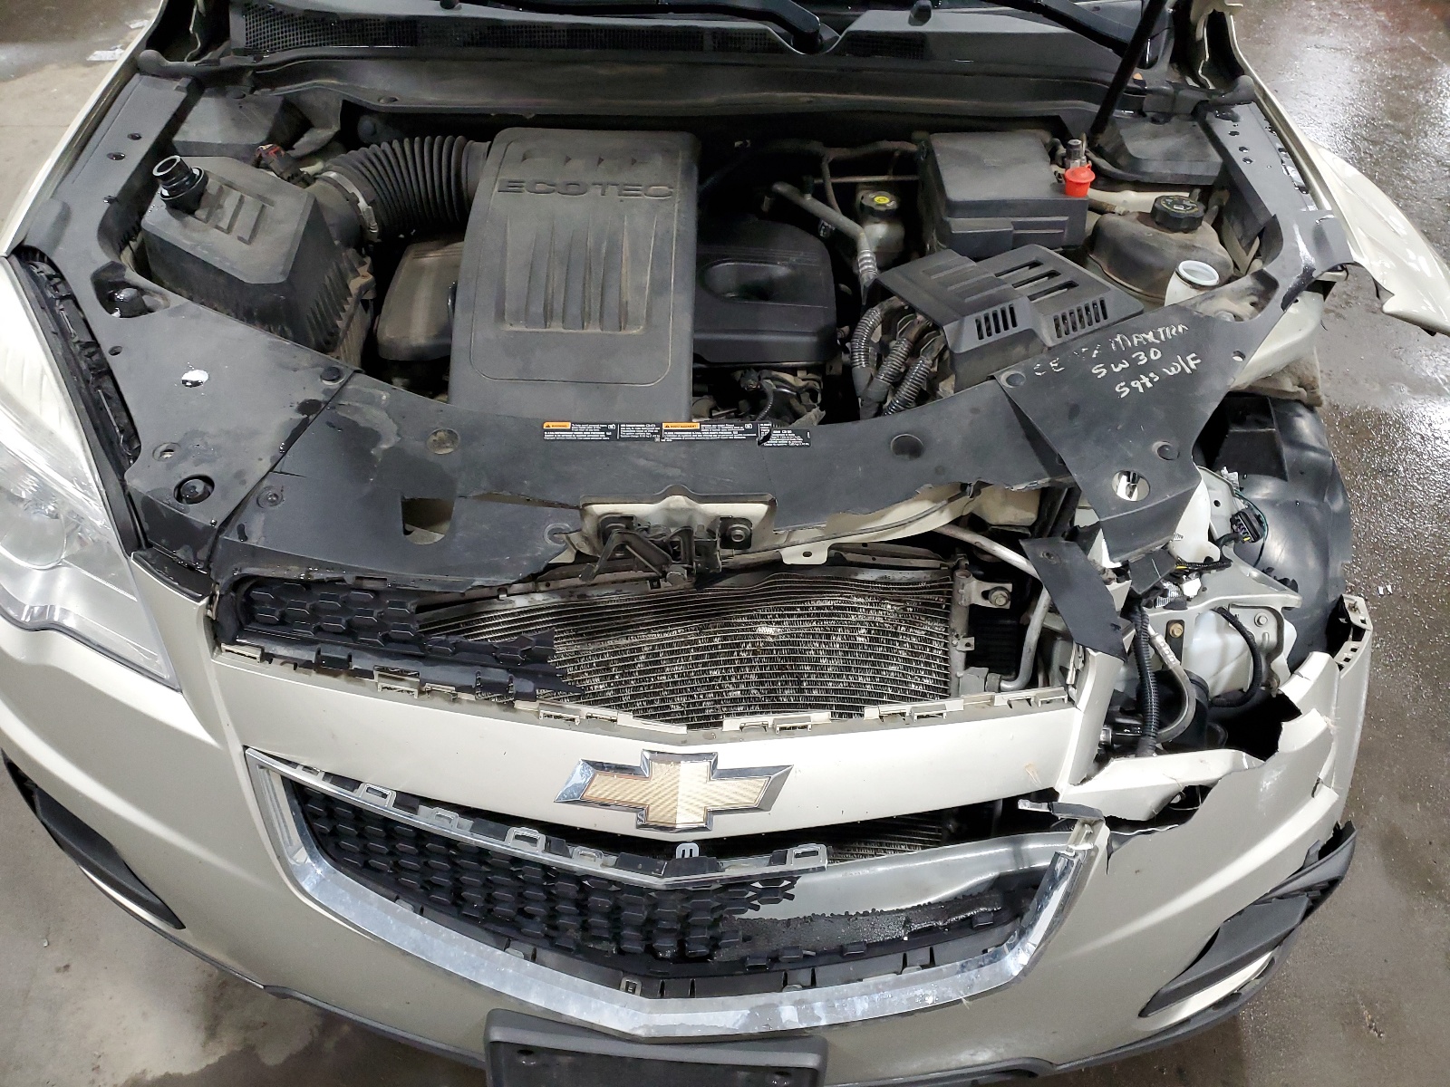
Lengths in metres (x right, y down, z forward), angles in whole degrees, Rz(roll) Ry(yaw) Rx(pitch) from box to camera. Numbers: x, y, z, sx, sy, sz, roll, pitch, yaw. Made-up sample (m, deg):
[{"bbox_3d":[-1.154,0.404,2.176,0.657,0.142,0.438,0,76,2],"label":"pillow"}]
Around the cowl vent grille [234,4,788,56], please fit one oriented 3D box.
[{"bbox_3d":[-0.292,-0.705,1.490,0.740,0.070,0.110,0,45,-2],"label":"cowl vent grille"}]

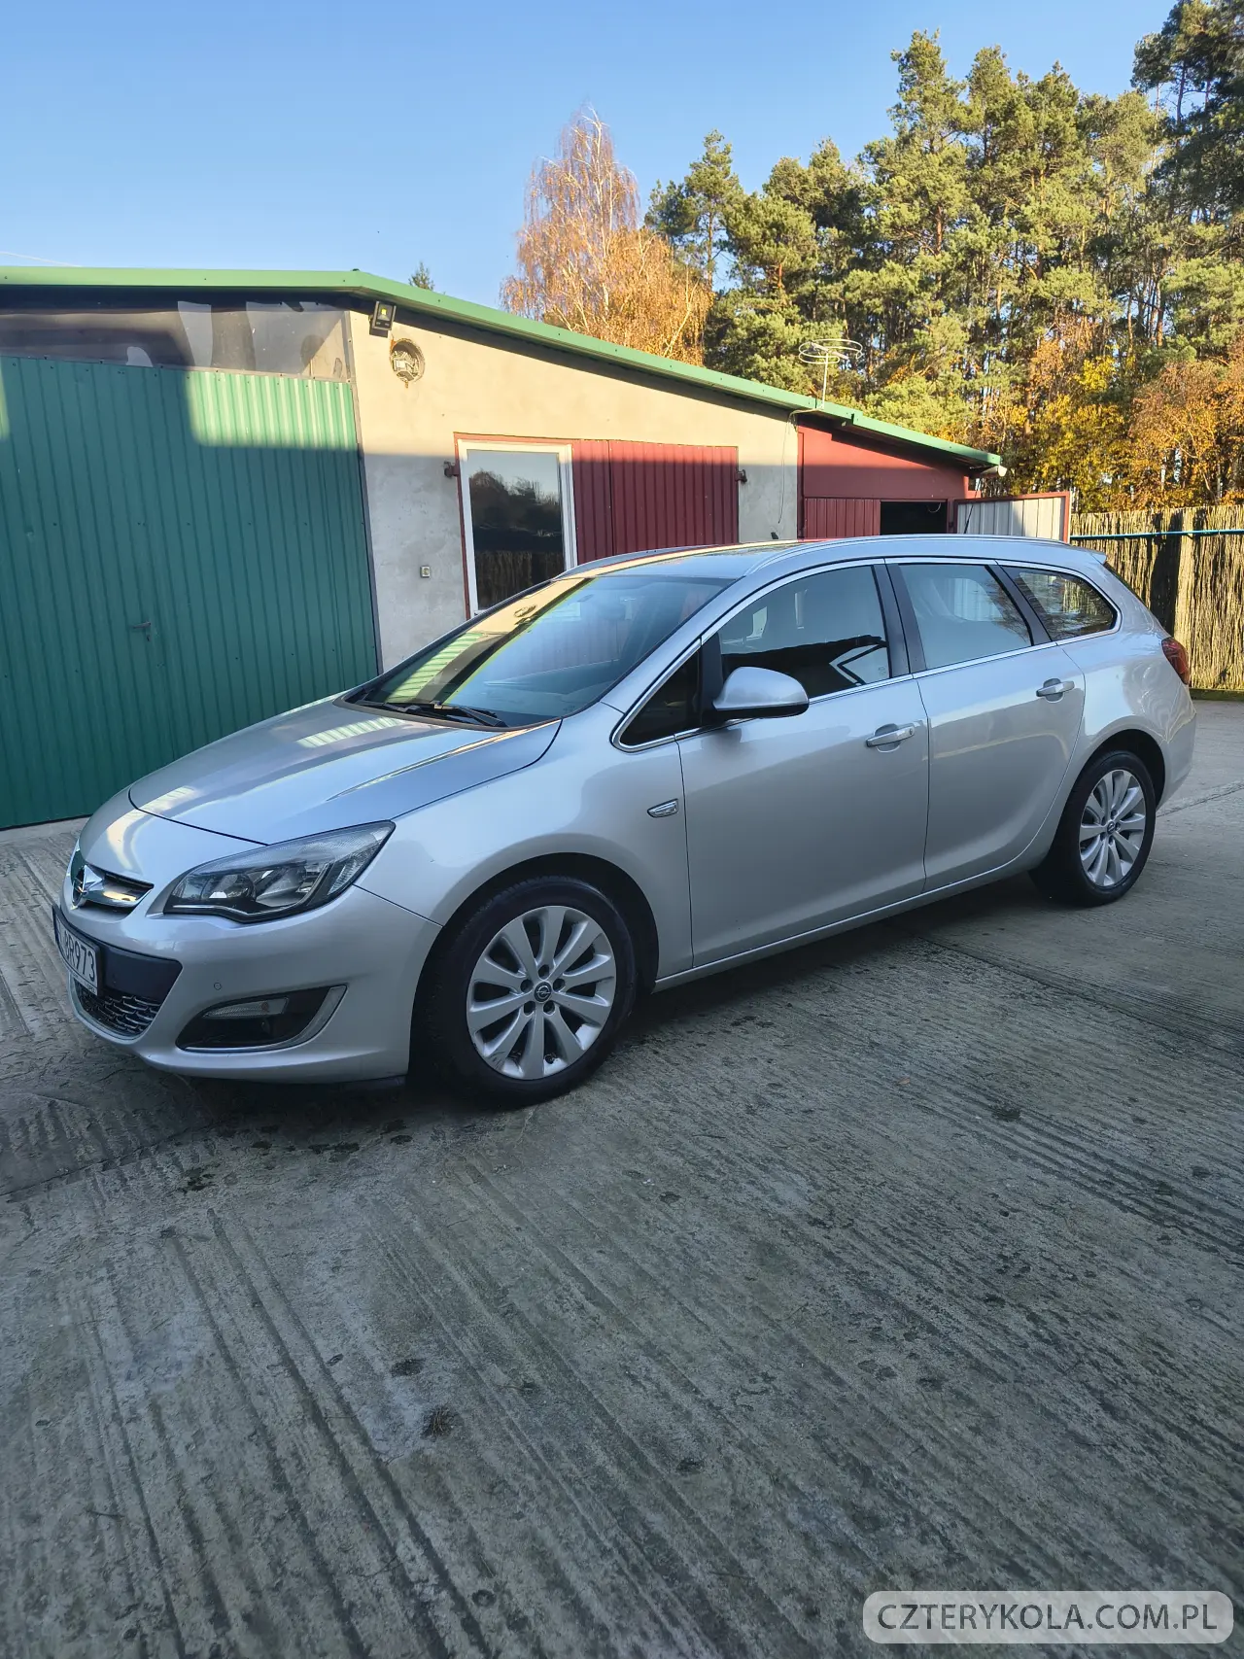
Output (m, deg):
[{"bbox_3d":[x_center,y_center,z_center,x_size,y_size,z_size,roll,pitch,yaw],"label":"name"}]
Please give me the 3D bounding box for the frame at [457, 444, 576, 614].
[{"bbox_3d":[-0.800,-2.344,9.144,1.070,1.420,0.100,-13,17,-38],"label":"frame"}]

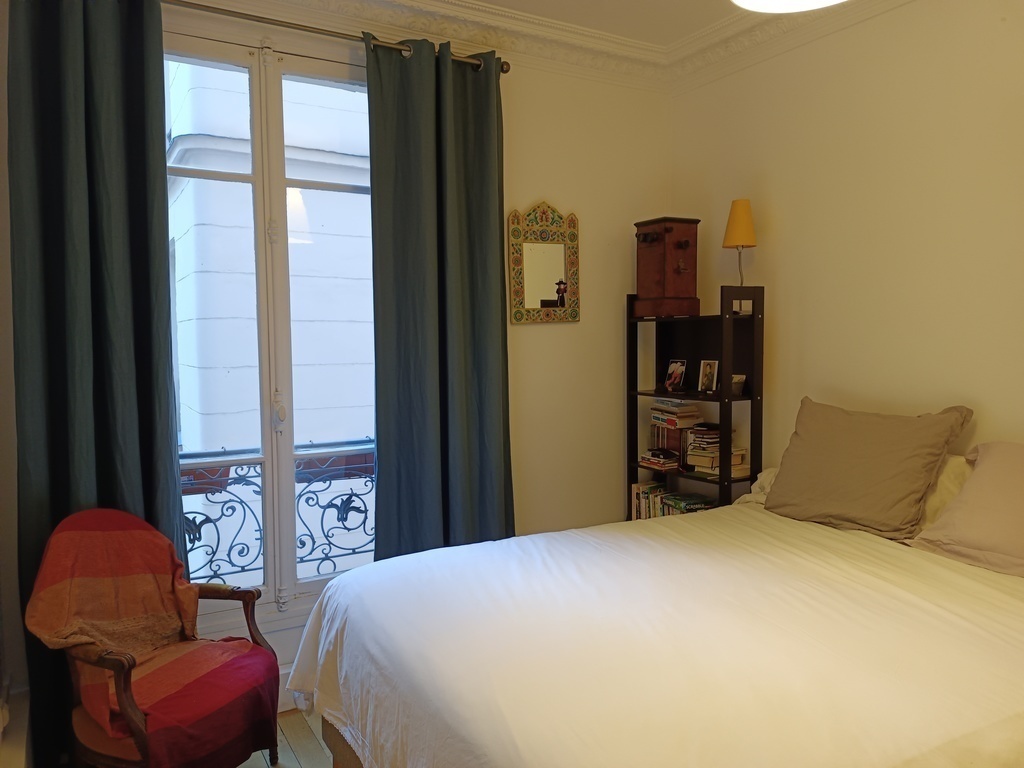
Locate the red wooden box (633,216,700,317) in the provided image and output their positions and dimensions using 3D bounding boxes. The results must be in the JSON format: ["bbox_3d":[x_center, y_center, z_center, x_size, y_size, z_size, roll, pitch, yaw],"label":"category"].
[{"bbox_3d":[0.722,-0.537,3.485,0.229,0.447,0.234,-3,5,-30],"label":"red wooden box"}]

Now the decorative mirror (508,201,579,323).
[{"bbox_3d":[0.145,-0.545,3.345,0.370,0.549,0.030,-4,5,-30],"label":"decorative mirror"}]

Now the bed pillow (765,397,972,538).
[{"bbox_3d":[1.240,0.285,2.672,0.160,0.465,0.610,19,-7,-30],"label":"bed pillow"}]

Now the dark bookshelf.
[{"bbox_3d":[0.828,0.394,3.447,0.252,1.643,0.615,-3,5,-30],"label":"dark bookshelf"}]

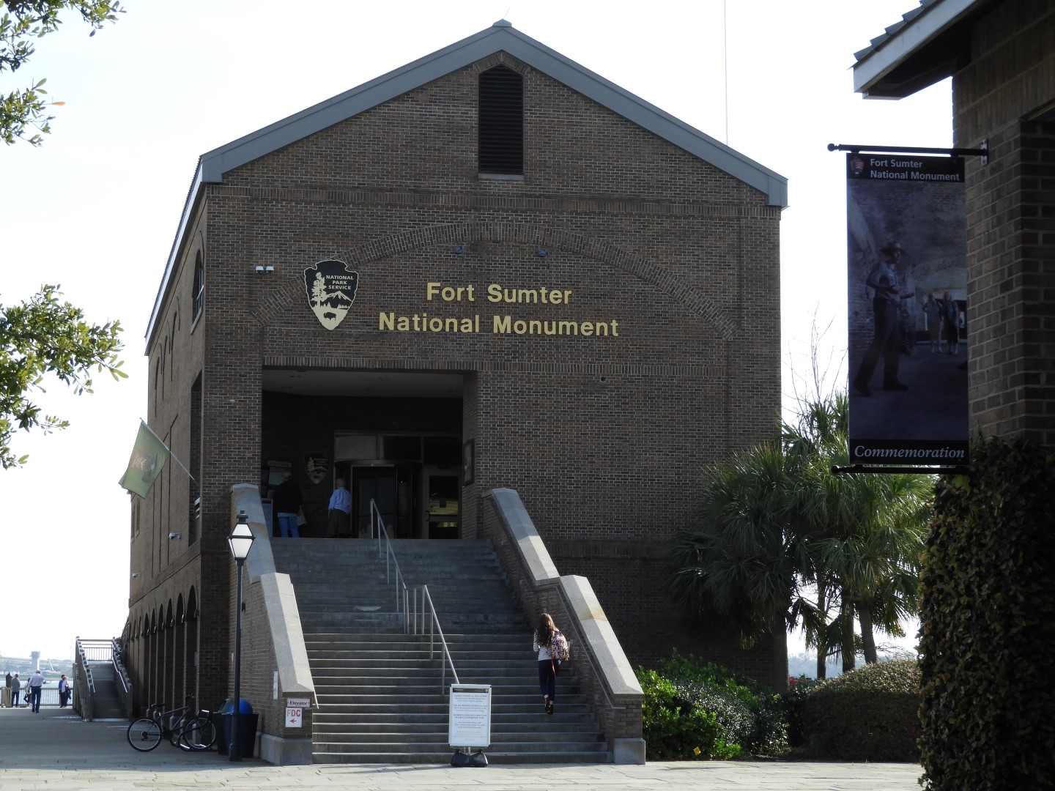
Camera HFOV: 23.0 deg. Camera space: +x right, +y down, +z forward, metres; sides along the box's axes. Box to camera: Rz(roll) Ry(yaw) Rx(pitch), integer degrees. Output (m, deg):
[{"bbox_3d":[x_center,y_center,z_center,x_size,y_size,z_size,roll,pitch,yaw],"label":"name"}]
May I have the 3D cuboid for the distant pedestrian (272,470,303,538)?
[{"bbox_3d":[-5.333,2.562,57.600,0.560,1.710,0.420,2,-7,-20],"label":"distant pedestrian"}]

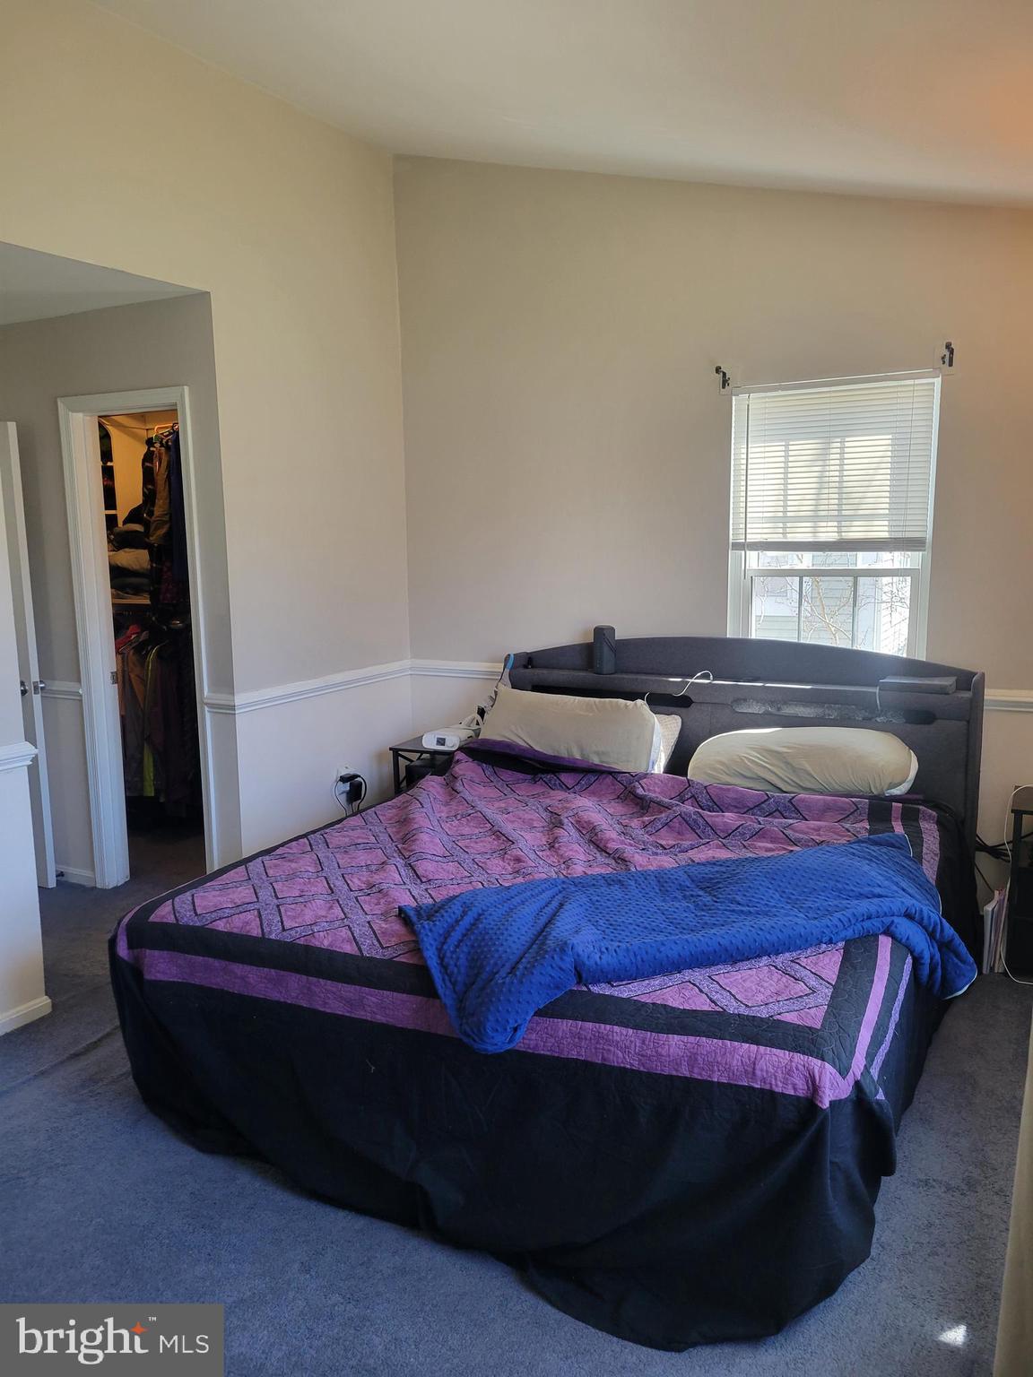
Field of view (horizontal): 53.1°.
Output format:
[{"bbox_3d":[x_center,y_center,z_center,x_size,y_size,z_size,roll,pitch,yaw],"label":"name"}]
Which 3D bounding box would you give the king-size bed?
[{"bbox_3d":[0.335,0.510,3.388,1.980,1.100,2.400,4,10,27],"label":"king-size bed"}]

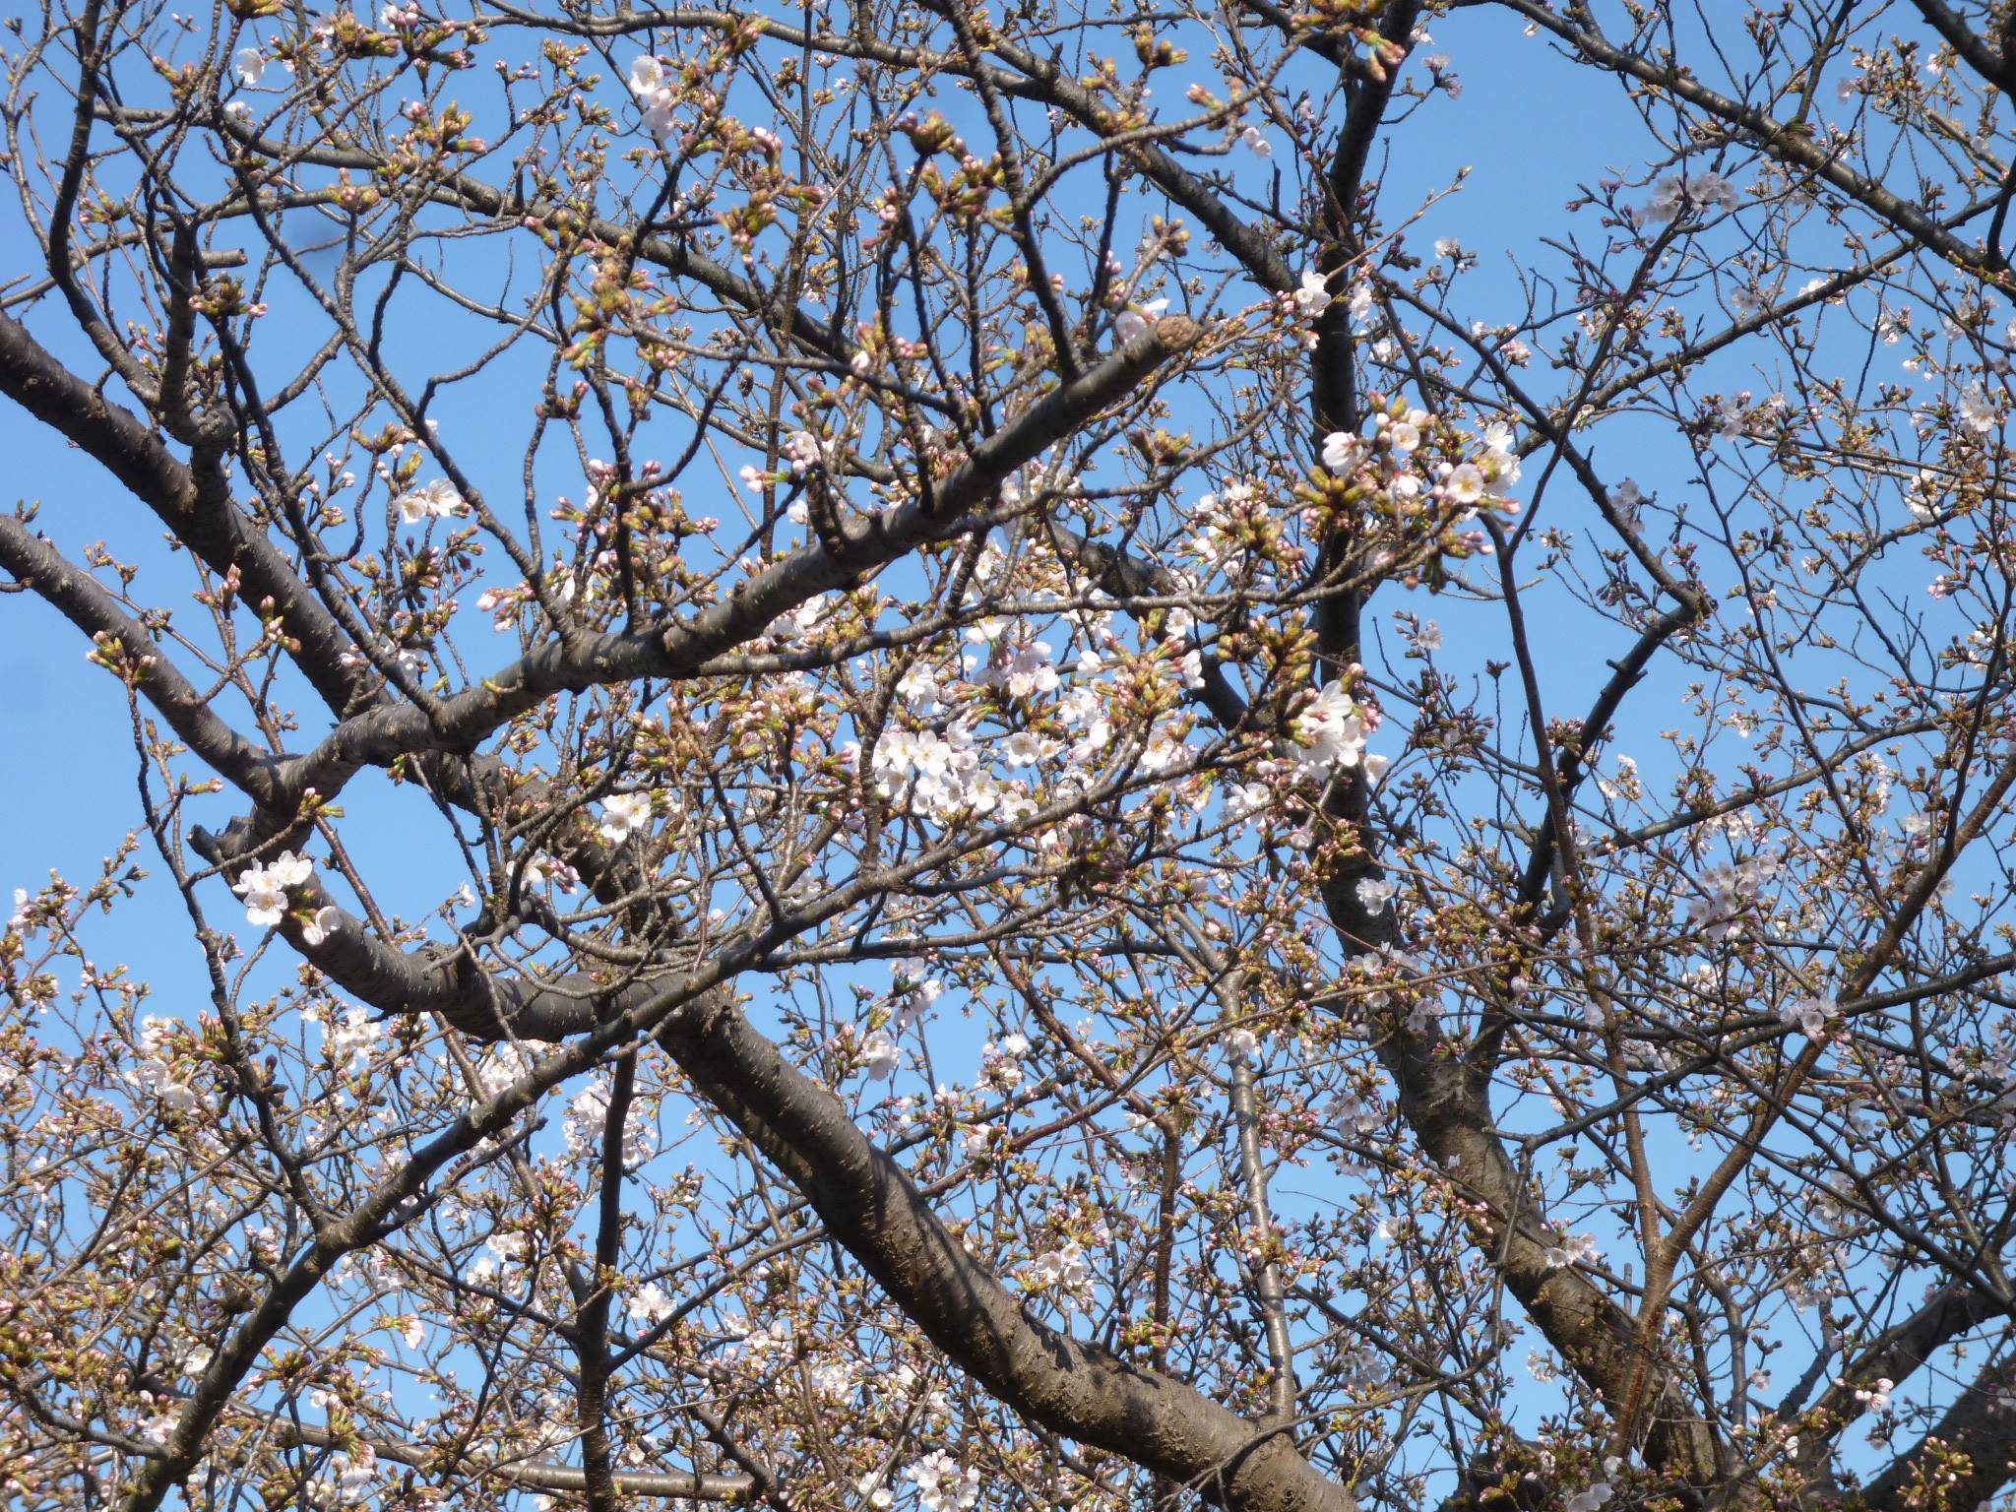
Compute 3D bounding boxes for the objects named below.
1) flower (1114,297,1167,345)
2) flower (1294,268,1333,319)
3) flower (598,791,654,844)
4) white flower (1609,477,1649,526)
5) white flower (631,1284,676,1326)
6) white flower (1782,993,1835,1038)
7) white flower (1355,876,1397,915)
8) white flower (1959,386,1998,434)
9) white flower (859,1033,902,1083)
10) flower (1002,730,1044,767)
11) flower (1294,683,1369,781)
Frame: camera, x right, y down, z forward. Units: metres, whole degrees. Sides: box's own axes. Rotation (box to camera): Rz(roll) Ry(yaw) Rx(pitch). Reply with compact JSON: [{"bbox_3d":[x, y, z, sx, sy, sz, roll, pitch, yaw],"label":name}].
[{"bbox_3d":[0.121,-0.397,5.200,0.049,0.042,0.039,0,-22,0],"label":"flower"},{"bbox_3d":[0.284,-0.429,5.300,0.037,0.045,0.035,-4,-22,9],"label":"flower"},{"bbox_3d":[-0.389,0.062,5.800,0.056,0.051,0.041,4,-22,-9],"label":"flower"},{"bbox_3d":[0.739,-0.303,6.800,0.047,0.055,0.046,0,-22,0],"label":"white flower"},{"bbox_3d":[-0.398,0.615,6.400,0.050,0.046,0.039,0,-22,0],"label":"white flower"},{"bbox_3d":[1.008,0.329,7.200,0.068,0.054,0.049,0,-22,0],"label":"white flower"},{"bbox_3d":[0.490,0.186,7.600,0.054,0.049,0.044,0,-22,0],"label":"white flower"},{"bbox_3d":[1.122,-0.401,6.600,0.045,0.055,0.041,6,-23,-14],"label":"white flower"},{"bbox_3d":[-0.130,0.306,5.800,0.040,0.048,0.038,0,-22,0],"label":"white flower"},{"bbox_3d":[0.015,-0.007,5.300,0.036,0.033,0.025,0,-22,0],"label":"flower"},{"bbox_3d":[0.249,-0.020,4.400,0.058,0.075,0.054,12,-25,-28],"label":"flower"}]

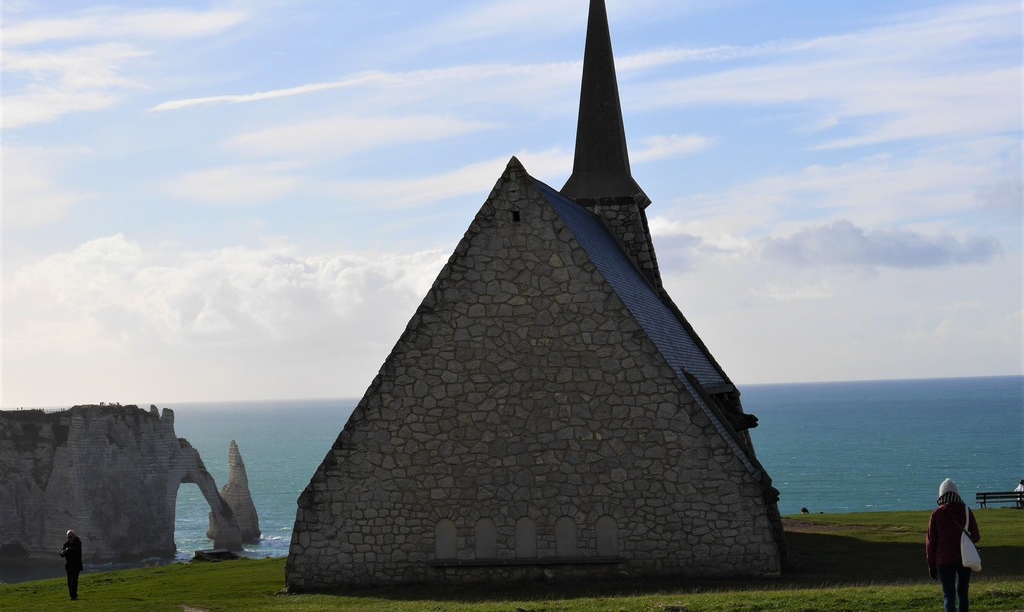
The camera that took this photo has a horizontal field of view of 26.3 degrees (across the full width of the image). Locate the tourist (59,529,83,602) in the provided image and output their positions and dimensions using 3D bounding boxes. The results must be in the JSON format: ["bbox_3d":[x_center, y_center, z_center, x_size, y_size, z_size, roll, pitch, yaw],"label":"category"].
[{"bbox_3d":[-10.965,6.453,54.489,0.500,1.730,0.500,-1,-2,-24],"label":"tourist"}]

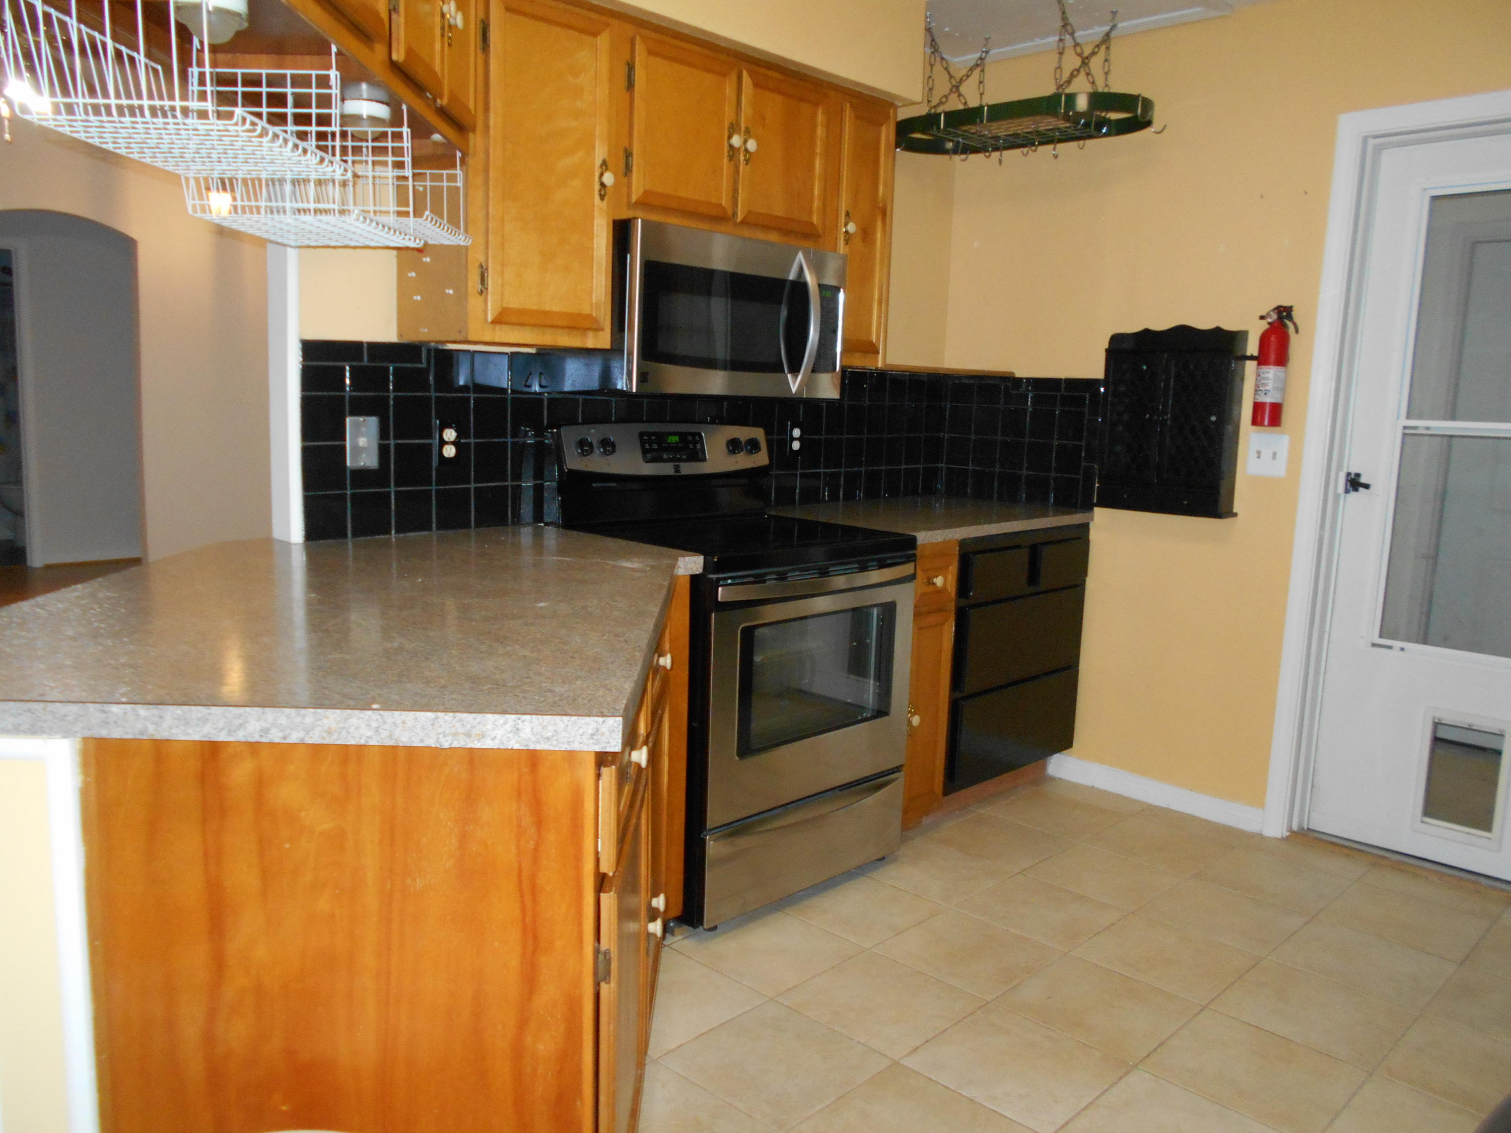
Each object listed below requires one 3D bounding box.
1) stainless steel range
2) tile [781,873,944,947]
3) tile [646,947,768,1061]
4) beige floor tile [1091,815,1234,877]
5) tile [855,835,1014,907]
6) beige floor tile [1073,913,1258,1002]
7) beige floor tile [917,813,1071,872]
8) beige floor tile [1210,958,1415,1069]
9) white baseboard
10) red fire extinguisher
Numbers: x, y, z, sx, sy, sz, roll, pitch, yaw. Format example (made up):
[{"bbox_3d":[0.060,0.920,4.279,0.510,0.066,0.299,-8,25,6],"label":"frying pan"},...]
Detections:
[{"bbox_3d":[-0.056,0.237,3.060,0.697,1.190,0.755,10,11,44],"label":"stainless steel range"},{"bbox_3d":[0.266,0.870,2.890,0.322,0.010,0.322,9,11,44],"label":"tile"},{"bbox_3d":[-0.198,0.928,2.438,0.328,0.010,0.328,10,11,44],"label":"tile"},{"bbox_3d":[1.206,0.831,3.390,0.325,0.010,0.325,10,12,44],"label":"beige floor tile"},{"bbox_3d":[0.496,0.844,3.124,0.322,0.010,0.322,9,11,44],"label":"tile"},{"bbox_3d":[0.966,0.922,2.670,0.322,0.010,0.322,9,11,44],"label":"beige floor tile"},{"bbox_3d":[0.730,0.822,3.380,0.328,0.010,0.328,10,11,44],"label":"beige floor tile"},{"bbox_3d":[1.209,0.968,2.463,0.325,0.010,0.325,10,12,44],"label":"beige floor tile"},{"bbox_3d":[1.298,0.737,3.731,0.014,0.081,0.744,-7,12,-45],"label":"white baseboard"},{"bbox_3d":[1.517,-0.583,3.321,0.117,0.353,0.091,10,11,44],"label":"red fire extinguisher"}]

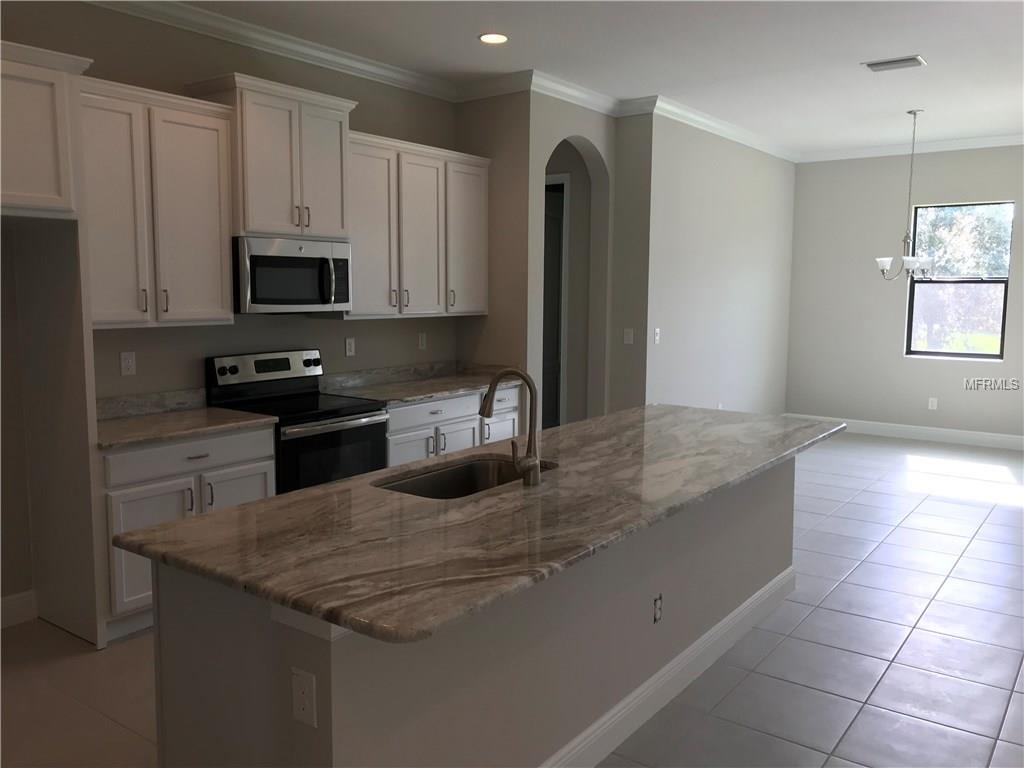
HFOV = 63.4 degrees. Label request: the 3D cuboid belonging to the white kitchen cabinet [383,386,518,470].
[{"bbox_3d":[-0.601,0.465,5.683,0.632,0.845,1.383,5,8,37],"label":"white kitchen cabinet"}]

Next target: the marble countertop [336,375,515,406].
[{"bbox_3d":[-0.591,0.029,5.627,0.653,0.033,1.383,5,8,37],"label":"marble countertop"}]

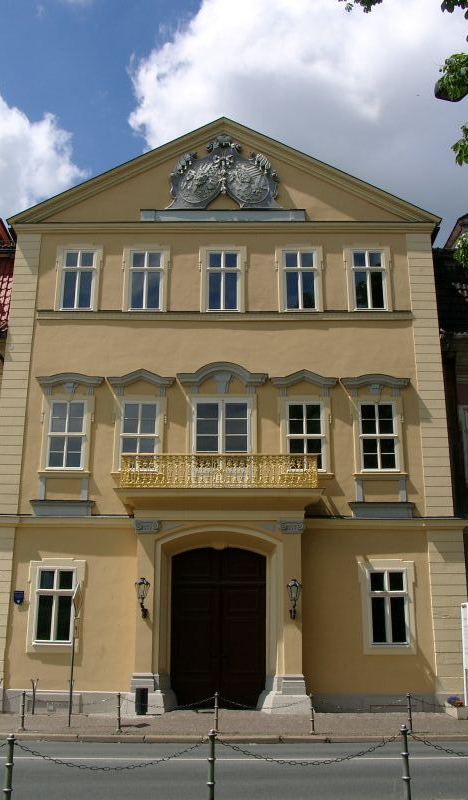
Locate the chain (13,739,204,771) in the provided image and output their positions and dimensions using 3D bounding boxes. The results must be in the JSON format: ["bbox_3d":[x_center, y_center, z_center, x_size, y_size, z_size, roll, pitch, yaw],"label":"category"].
[{"bbox_3d":[-1.298,3.753,8.299,2.015,0.293,0.050,2,-16,-6],"label":"chain"}]

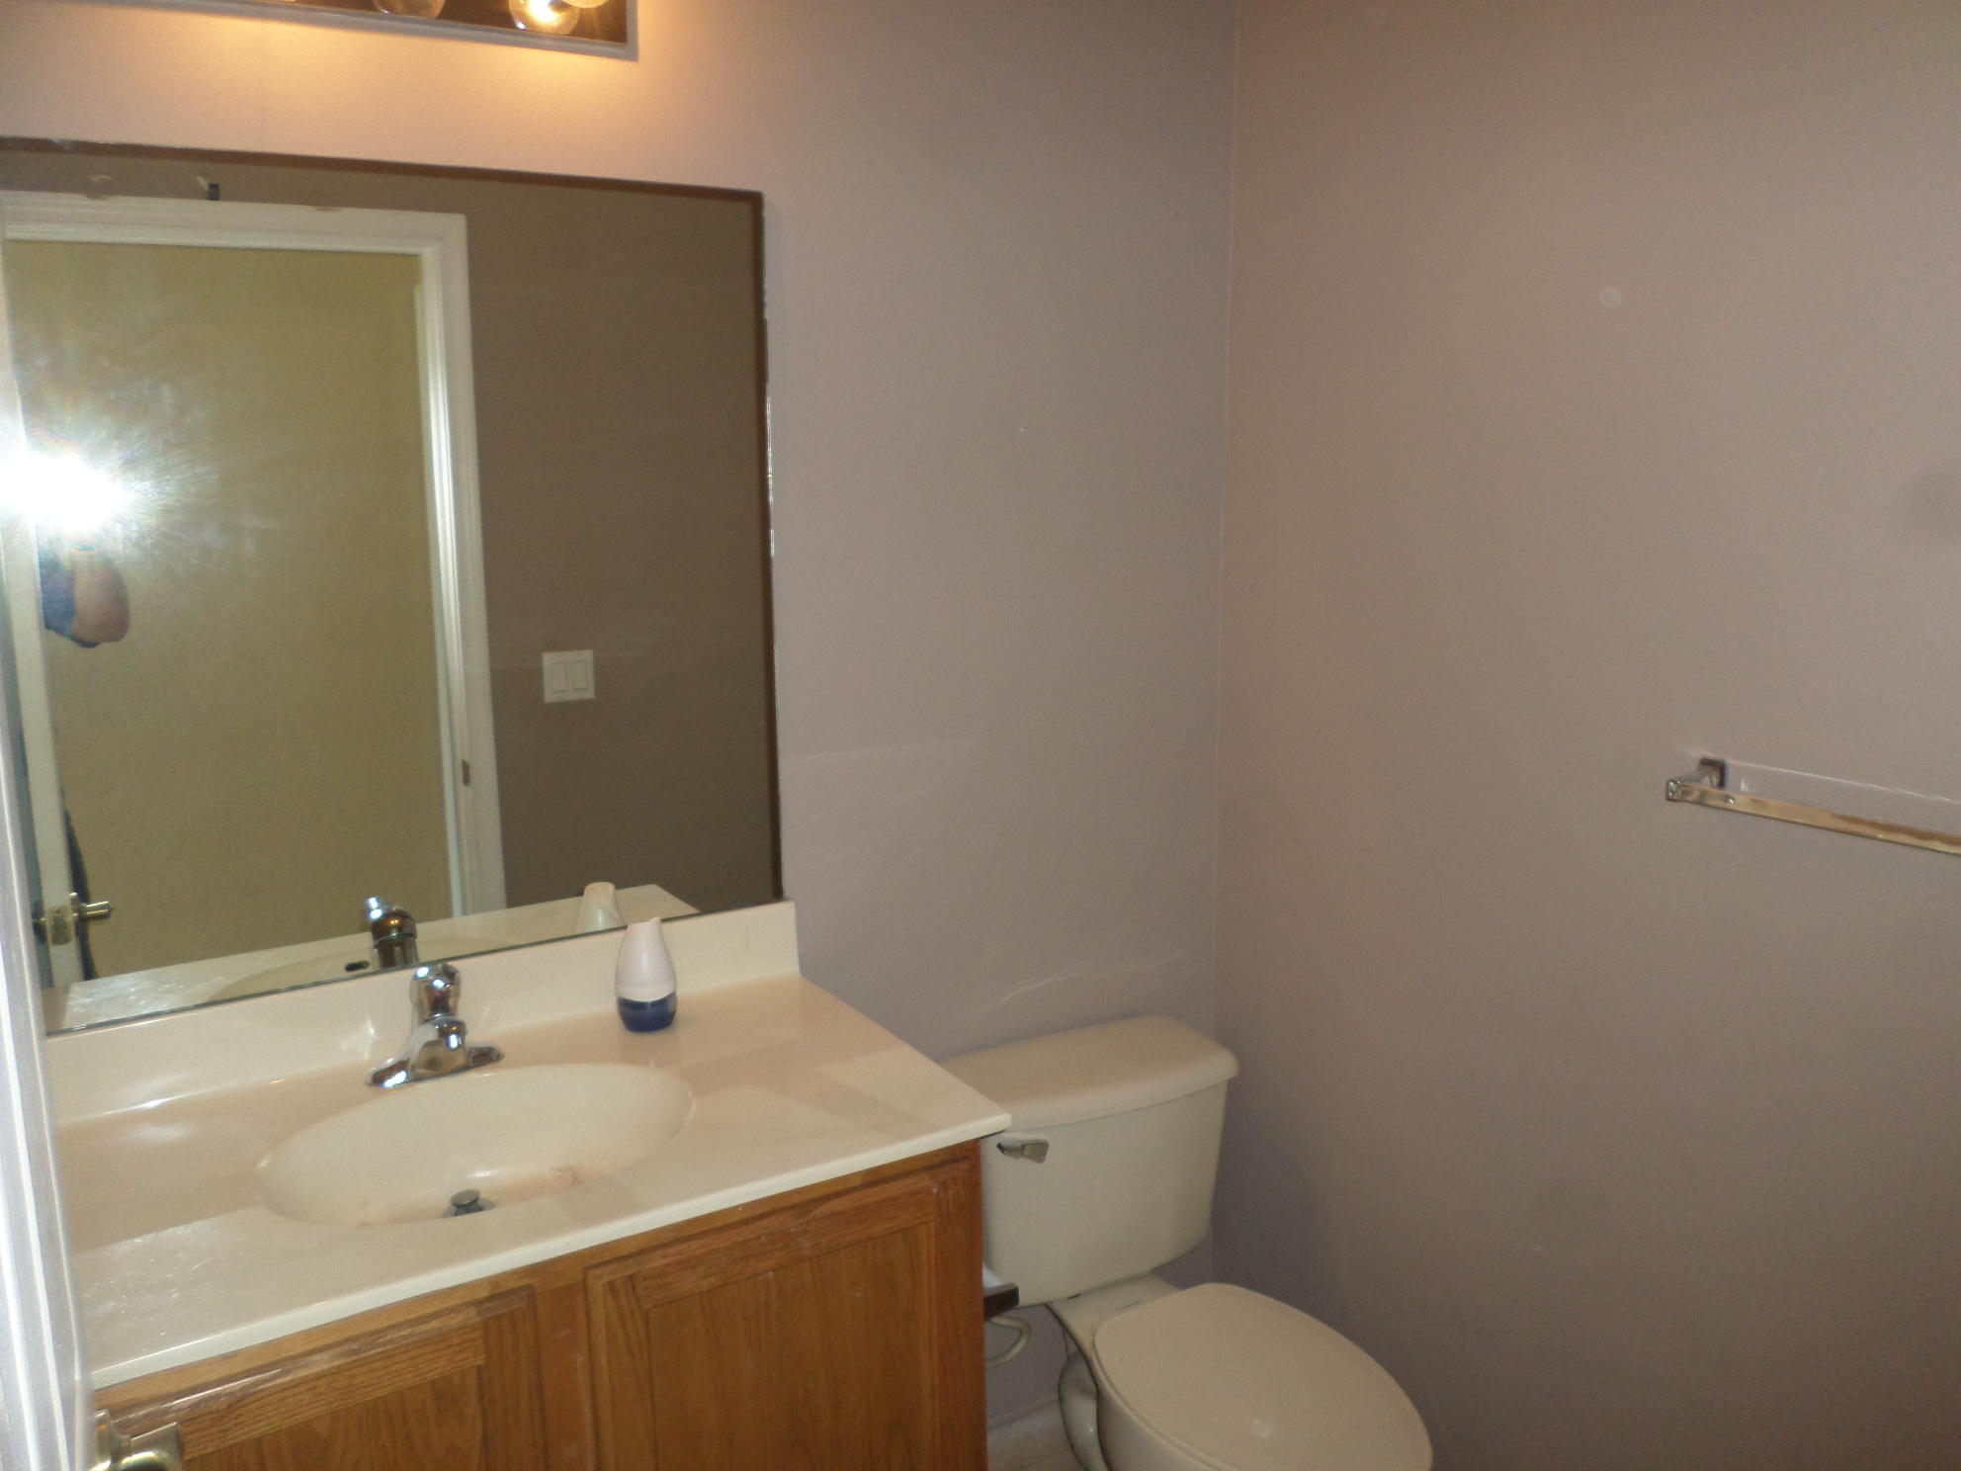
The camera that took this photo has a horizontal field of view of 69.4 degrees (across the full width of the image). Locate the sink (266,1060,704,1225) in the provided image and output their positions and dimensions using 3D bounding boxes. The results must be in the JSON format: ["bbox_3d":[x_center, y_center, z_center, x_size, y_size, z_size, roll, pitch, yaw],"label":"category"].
[{"bbox_3d":[-0.521,0.484,1.508,0.439,0.130,0.350,-7,12,-31],"label":"sink"}]

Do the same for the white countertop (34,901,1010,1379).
[{"bbox_3d":[-0.520,0.377,1.515,0.940,0.124,0.553,-7,12,-31],"label":"white countertop"}]

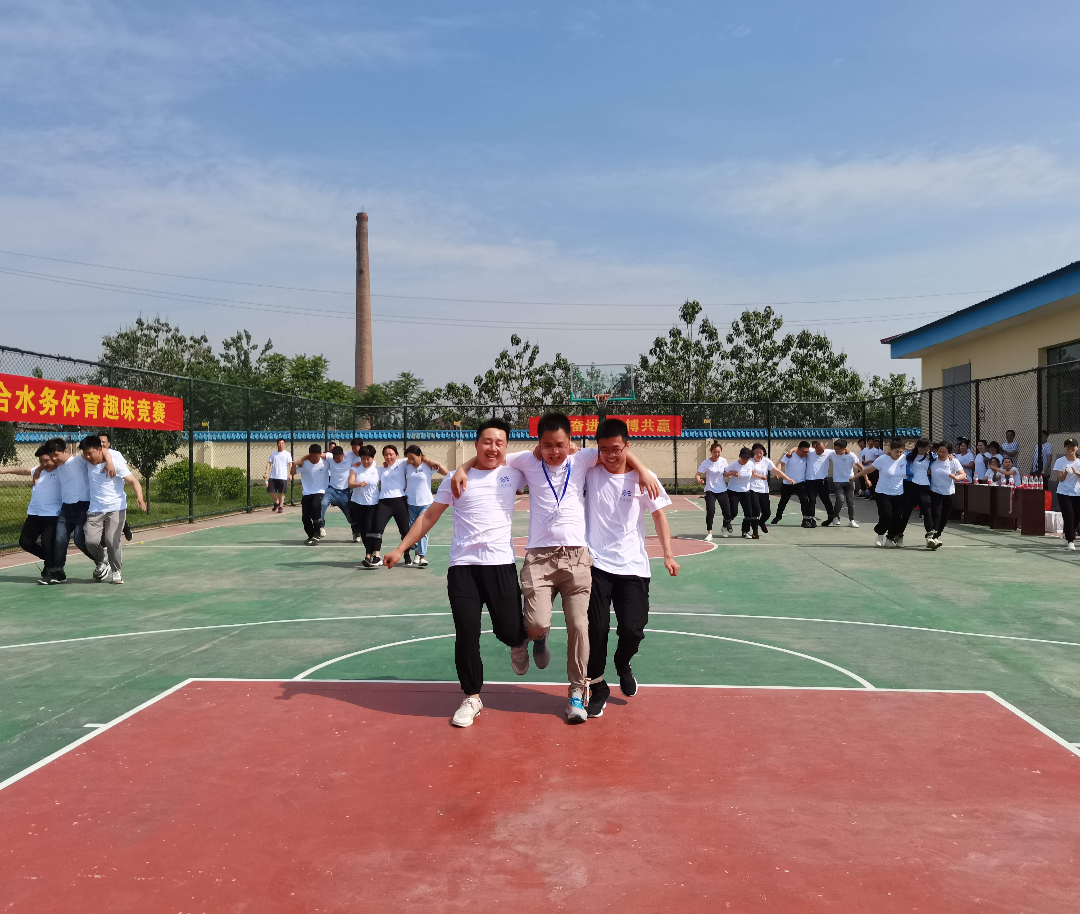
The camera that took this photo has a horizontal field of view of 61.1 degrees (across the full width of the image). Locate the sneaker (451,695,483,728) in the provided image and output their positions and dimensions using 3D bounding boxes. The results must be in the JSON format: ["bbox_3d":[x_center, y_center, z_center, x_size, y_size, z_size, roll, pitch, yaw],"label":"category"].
[{"bbox_3d":[-0.378,1.352,4.919,0.108,0.112,0.285,0,1,16],"label":"sneaker"}]

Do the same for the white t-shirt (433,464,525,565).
[{"bbox_3d":[-0.321,0.308,4.900,0.500,0.560,0.300,0,6,-1],"label":"white t-shirt"}]

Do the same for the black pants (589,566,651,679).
[{"bbox_3d":[0.431,0.921,5.090,0.355,0.760,0.430,0,0,3],"label":"black pants"}]

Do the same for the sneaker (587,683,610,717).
[{"bbox_3d":[0.312,1.344,5.059,0.105,0.120,0.285,0,1,13],"label":"sneaker"}]

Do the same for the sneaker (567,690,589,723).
[{"bbox_3d":[0.205,1.349,5.000,0.108,0.120,0.280,0,0,0],"label":"sneaker"}]

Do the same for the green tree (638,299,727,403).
[{"bbox_3d":[5.856,-2.764,37.960,3.900,7.600,3.900,0,1,0],"label":"green tree"}]

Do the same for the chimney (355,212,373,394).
[{"bbox_3d":[-24.650,-17.014,127.817,2.900,34.400,2.900,0,1,0],"label":"chimney"}]

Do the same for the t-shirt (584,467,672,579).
[{"bbox_3d":[0.466,0.354,5.000,0.510,0.610,0.290,-1,6,3],"label":"t-shirt"}]

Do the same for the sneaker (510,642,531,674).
[{"bbox_3d":[-0.118,1.149,5.400,0.108,0.275,0.115,0,-22,0],"label":"sneaker"}]

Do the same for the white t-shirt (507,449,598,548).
[{"bbox_3d":[0.075,0.225,4.970,0.490,0.550,0.300,0,6,0],"label":"white t-shirt"}]

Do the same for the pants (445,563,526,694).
[{"bbox_3d":[-0.293,0.921,5.070,0.425,0.765,0.490,0,0,0],"label":"pants"}]

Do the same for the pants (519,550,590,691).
[{"bbox_3d":[0.089,0.875,5.020,0.390,0.820,0.420,0,1,0],"label":"pants"}]

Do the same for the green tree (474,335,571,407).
[{"bbox_3d":[-0.885,-2.407,46.000,4.700,7.100,4.500,0,0,0],"label":"green tree"}]

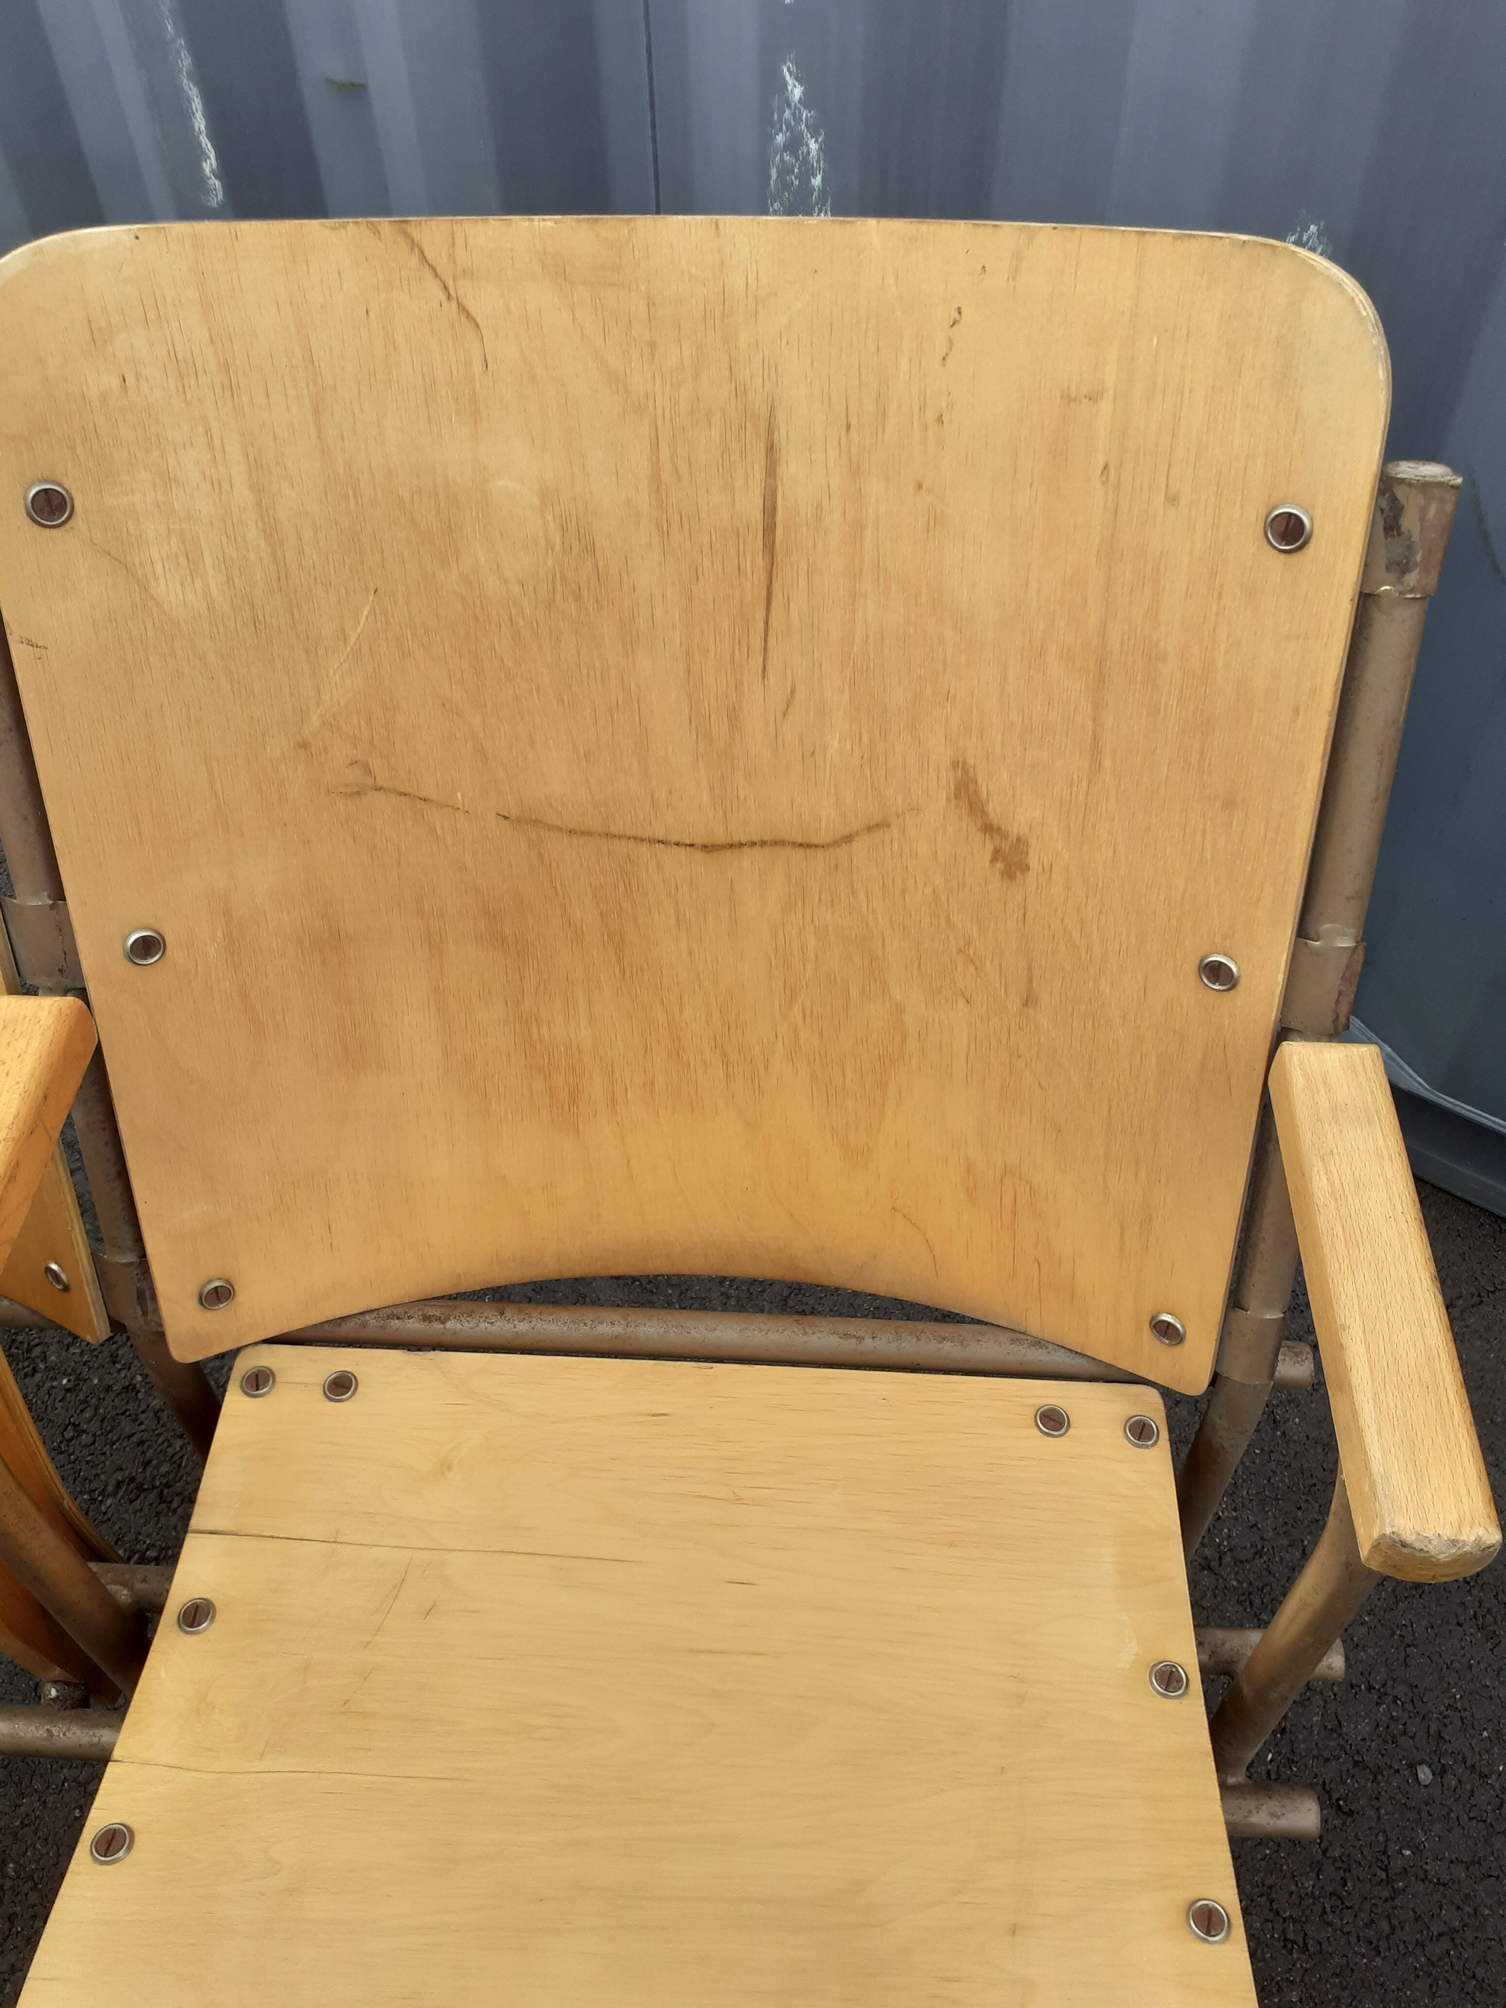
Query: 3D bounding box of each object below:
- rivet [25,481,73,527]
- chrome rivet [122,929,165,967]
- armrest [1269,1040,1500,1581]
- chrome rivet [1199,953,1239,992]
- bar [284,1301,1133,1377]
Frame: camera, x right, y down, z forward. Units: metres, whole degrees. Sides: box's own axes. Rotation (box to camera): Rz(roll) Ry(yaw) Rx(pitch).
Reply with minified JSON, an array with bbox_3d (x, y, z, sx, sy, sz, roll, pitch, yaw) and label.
[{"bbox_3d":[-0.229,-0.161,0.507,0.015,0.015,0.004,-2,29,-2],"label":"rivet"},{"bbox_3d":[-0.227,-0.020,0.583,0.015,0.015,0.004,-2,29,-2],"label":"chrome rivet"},{"bbox_3d":[0.206,0.094,0.522,0.035,0.028,0.188,2,49,4],"label":"armrest"},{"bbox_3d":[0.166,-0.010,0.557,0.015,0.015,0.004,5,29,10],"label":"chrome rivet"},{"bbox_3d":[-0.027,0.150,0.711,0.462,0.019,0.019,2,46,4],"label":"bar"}]

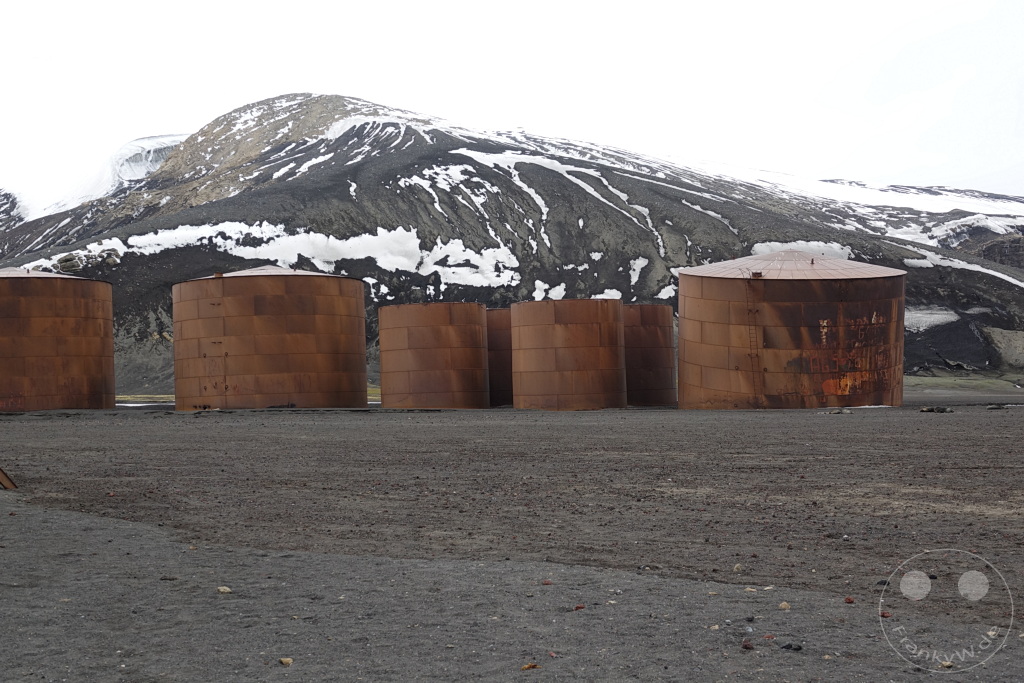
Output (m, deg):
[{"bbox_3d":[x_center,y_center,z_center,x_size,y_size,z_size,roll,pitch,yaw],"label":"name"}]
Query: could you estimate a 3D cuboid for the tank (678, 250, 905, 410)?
[{"bbox_3d":[22.400,-1.050,100.300,17.600,12.300,17.600,0,0,0],"label":"tank"}]

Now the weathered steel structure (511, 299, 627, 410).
[{"bbox_3d":[4.200,1.130,92.500,8.300,7.850,8.300,0,-2,0],"label":"weathered steel structure"}]

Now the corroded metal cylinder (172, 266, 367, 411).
[{"bbox_3d":[-22.900,-0.460,118.500,17.800,13.400,17.800,0,-2,0],"label":"corroded metal cylinder"}]

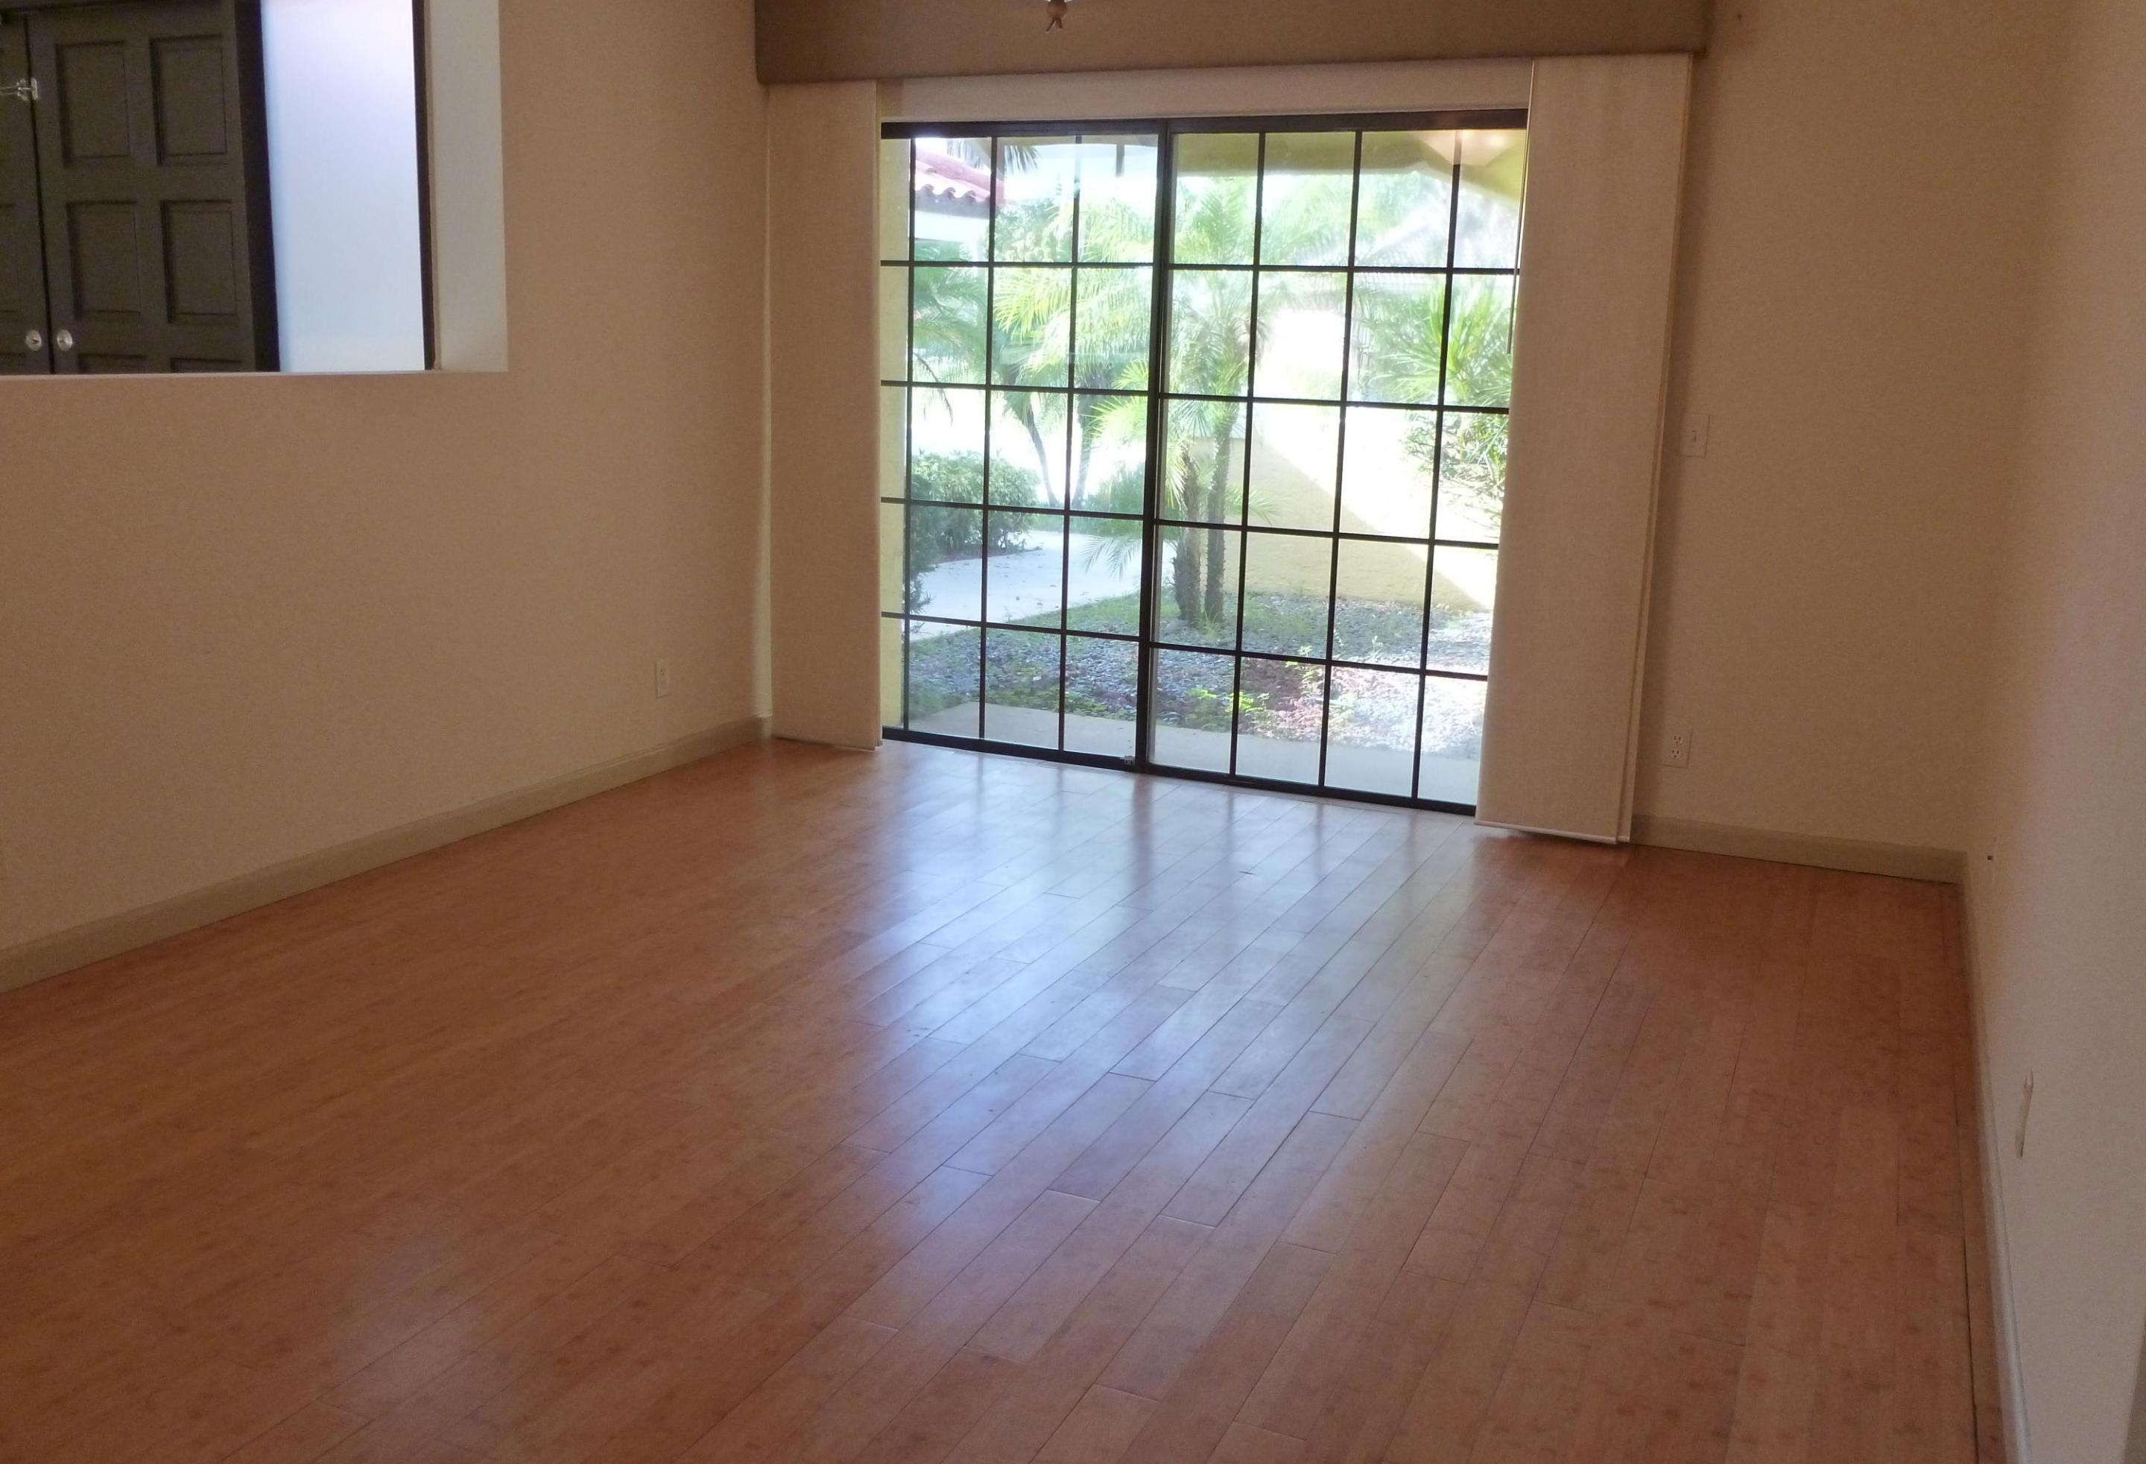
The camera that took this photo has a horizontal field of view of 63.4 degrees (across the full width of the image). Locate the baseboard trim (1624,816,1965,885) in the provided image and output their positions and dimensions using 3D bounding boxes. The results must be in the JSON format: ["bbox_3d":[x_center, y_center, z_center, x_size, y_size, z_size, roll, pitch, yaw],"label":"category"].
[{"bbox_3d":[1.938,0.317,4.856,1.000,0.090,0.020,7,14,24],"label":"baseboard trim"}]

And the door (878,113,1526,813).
[{"bbox_3d":[0.269,-0.862,5.466,2.380,2.030,0.100,7,14,24],"label":"door"}]

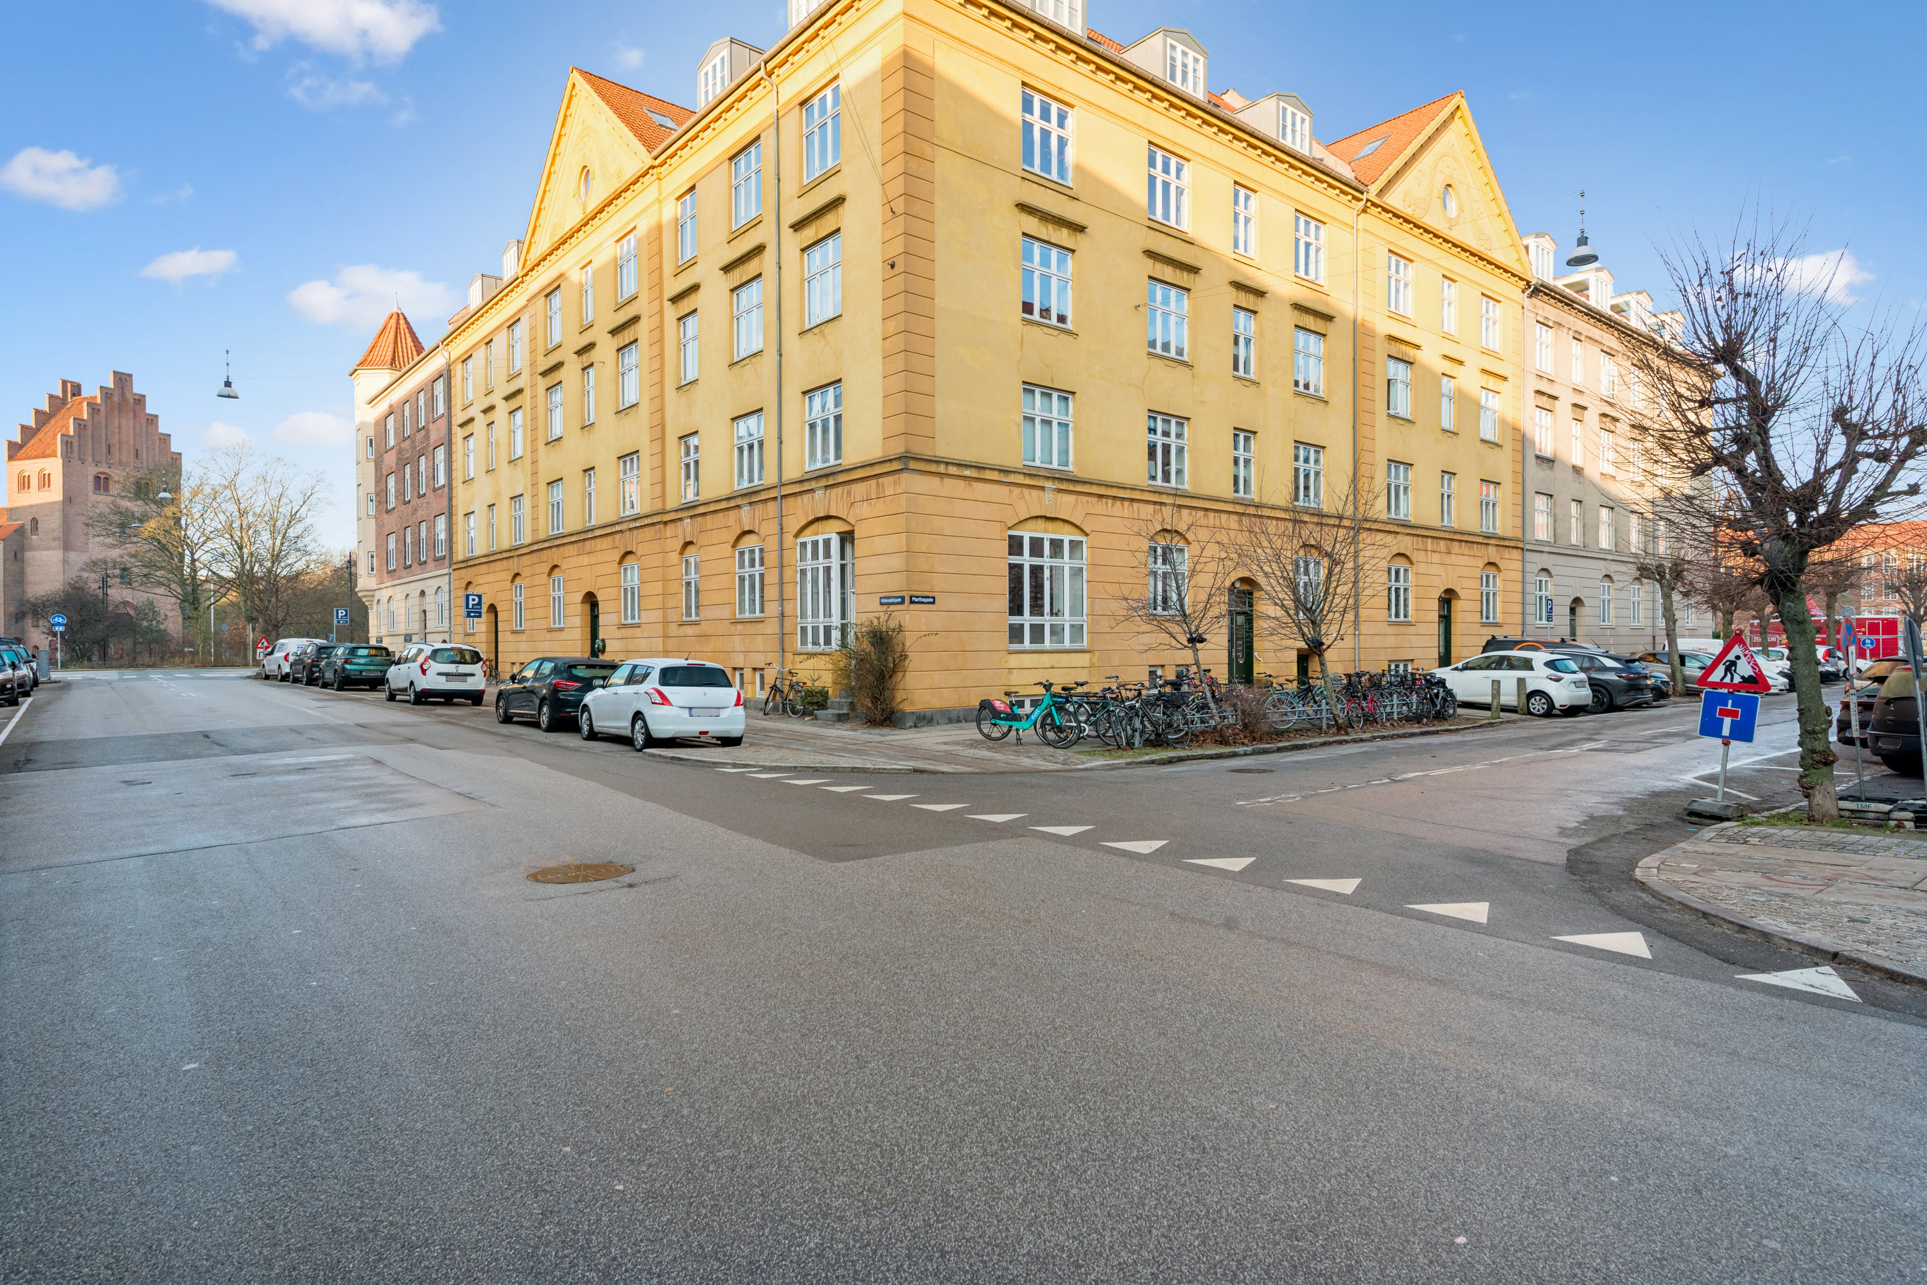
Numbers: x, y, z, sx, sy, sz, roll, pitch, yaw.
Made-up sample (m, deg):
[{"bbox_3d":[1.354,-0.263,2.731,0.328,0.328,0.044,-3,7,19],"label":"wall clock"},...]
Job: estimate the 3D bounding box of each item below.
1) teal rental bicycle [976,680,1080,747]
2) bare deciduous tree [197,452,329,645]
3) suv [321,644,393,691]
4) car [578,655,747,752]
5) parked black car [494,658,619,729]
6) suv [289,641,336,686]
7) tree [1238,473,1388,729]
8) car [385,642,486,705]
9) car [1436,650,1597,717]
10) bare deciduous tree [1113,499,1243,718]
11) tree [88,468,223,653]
[{"bbox_3d":[1.070,1.160,17.600,1.800,1.070,0.600,0,0,23],"label":"teal rental bicycle"},{"bbox_3d":[-55.000,-6.900,84.000,9.600,16.300,9.000,0,0,-33],"label":"bare deciduous tree"},{"bbox_3d":[-22.000,0.900,38.850,1.810,1.570,4.330,0,0,-40],"label":"suv"},{"bbox_3d":[-5.370,1.000,18.750,1.700,1.510,3.870,0,0,-40],"label":"car"},{"bbox_3d":[-8.430,1.030,22.560,1.790,1.440,4.050,0,0,-40],"label":"parked black car"},{"bbox_3d":[-25.700,0.860,43.100,1.840,1.620,4.450,0,0,-41],"label":"suv"},{"bbox_3d":[6.600,-0.730,20.200,2.800,4.750,2.700,0,0,18],"label":"tree"},{"bbox_3d":[-15.150,0.890,30.650,1.750,1.690,4.500,0,0,-40],"label":"car"},{"bbox_3d":[14.400,1.050,28.450,1.780,1.560,4.080,0,0,-37],"label":"car"},{"bbox_3d":[3.450,-0.380,17.400,2.000,3.800,2.000,0,0,0],"label":"bare deciduous tree"},{"bbox_3d":[-55.200,-5.400,73.000,7.600,13.300,7.600,0,0,-37],"label":"tree"}]

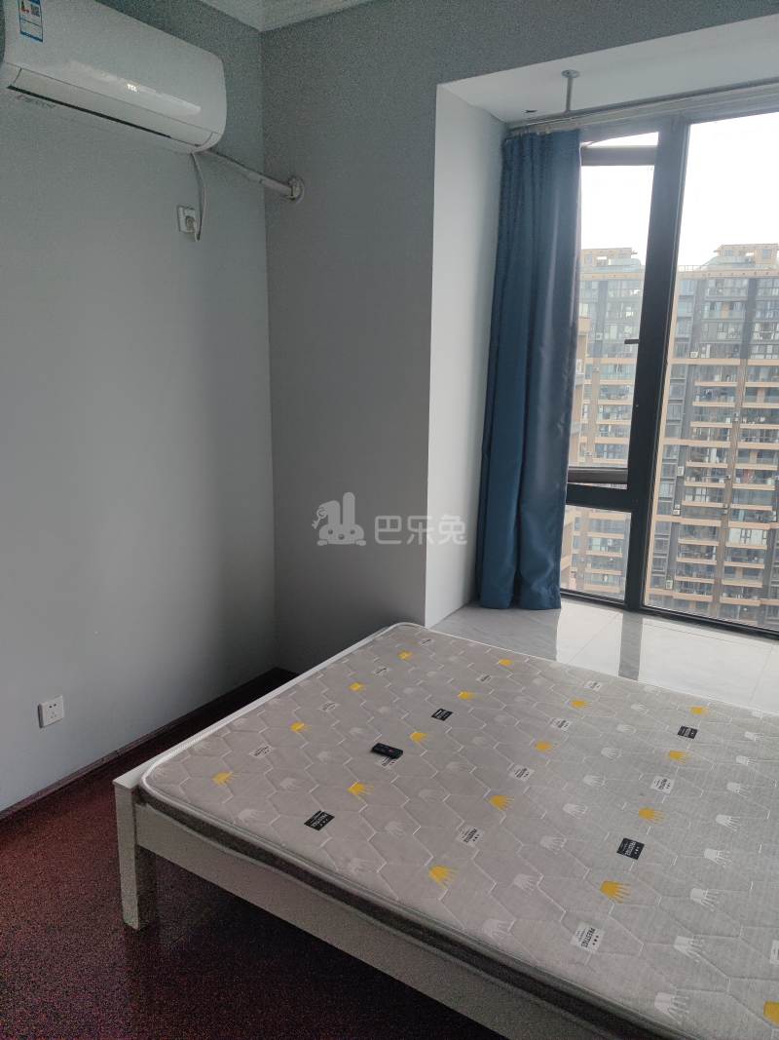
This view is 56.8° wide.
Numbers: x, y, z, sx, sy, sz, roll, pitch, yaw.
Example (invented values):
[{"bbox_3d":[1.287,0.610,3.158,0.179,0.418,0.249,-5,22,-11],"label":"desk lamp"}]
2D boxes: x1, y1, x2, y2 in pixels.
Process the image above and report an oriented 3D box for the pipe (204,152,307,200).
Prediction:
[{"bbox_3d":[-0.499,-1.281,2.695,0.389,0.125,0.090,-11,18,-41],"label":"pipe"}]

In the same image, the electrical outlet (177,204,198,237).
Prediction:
[{"bbox_3d":[-0.728,-1.085,2.612,0.013,0.086,0.086,9,16,32],"label":"electrical outlet"}]

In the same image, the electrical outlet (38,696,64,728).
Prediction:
[{"bbox_3d":[-1.135,0.647,2.424,0.013,0.086,0.086,9,16,32],"label":"electrical outlet"}]

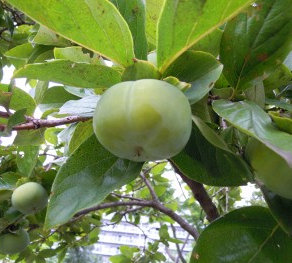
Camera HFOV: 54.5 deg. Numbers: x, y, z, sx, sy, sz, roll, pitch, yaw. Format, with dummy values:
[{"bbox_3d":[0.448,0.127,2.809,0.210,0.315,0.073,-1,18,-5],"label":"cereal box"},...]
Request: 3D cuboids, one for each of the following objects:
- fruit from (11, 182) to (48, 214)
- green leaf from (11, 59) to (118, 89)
[{"bbox_3d":[-0.192,0.111,0.470,0.060,0.052,0.060,-10,-27,-5],"label":"fruit"},{"bbox_3d":[-0.061,-0.045,0.222,0.088,0.014,0.042,1,-24,-3],"label":"green leaf"}]

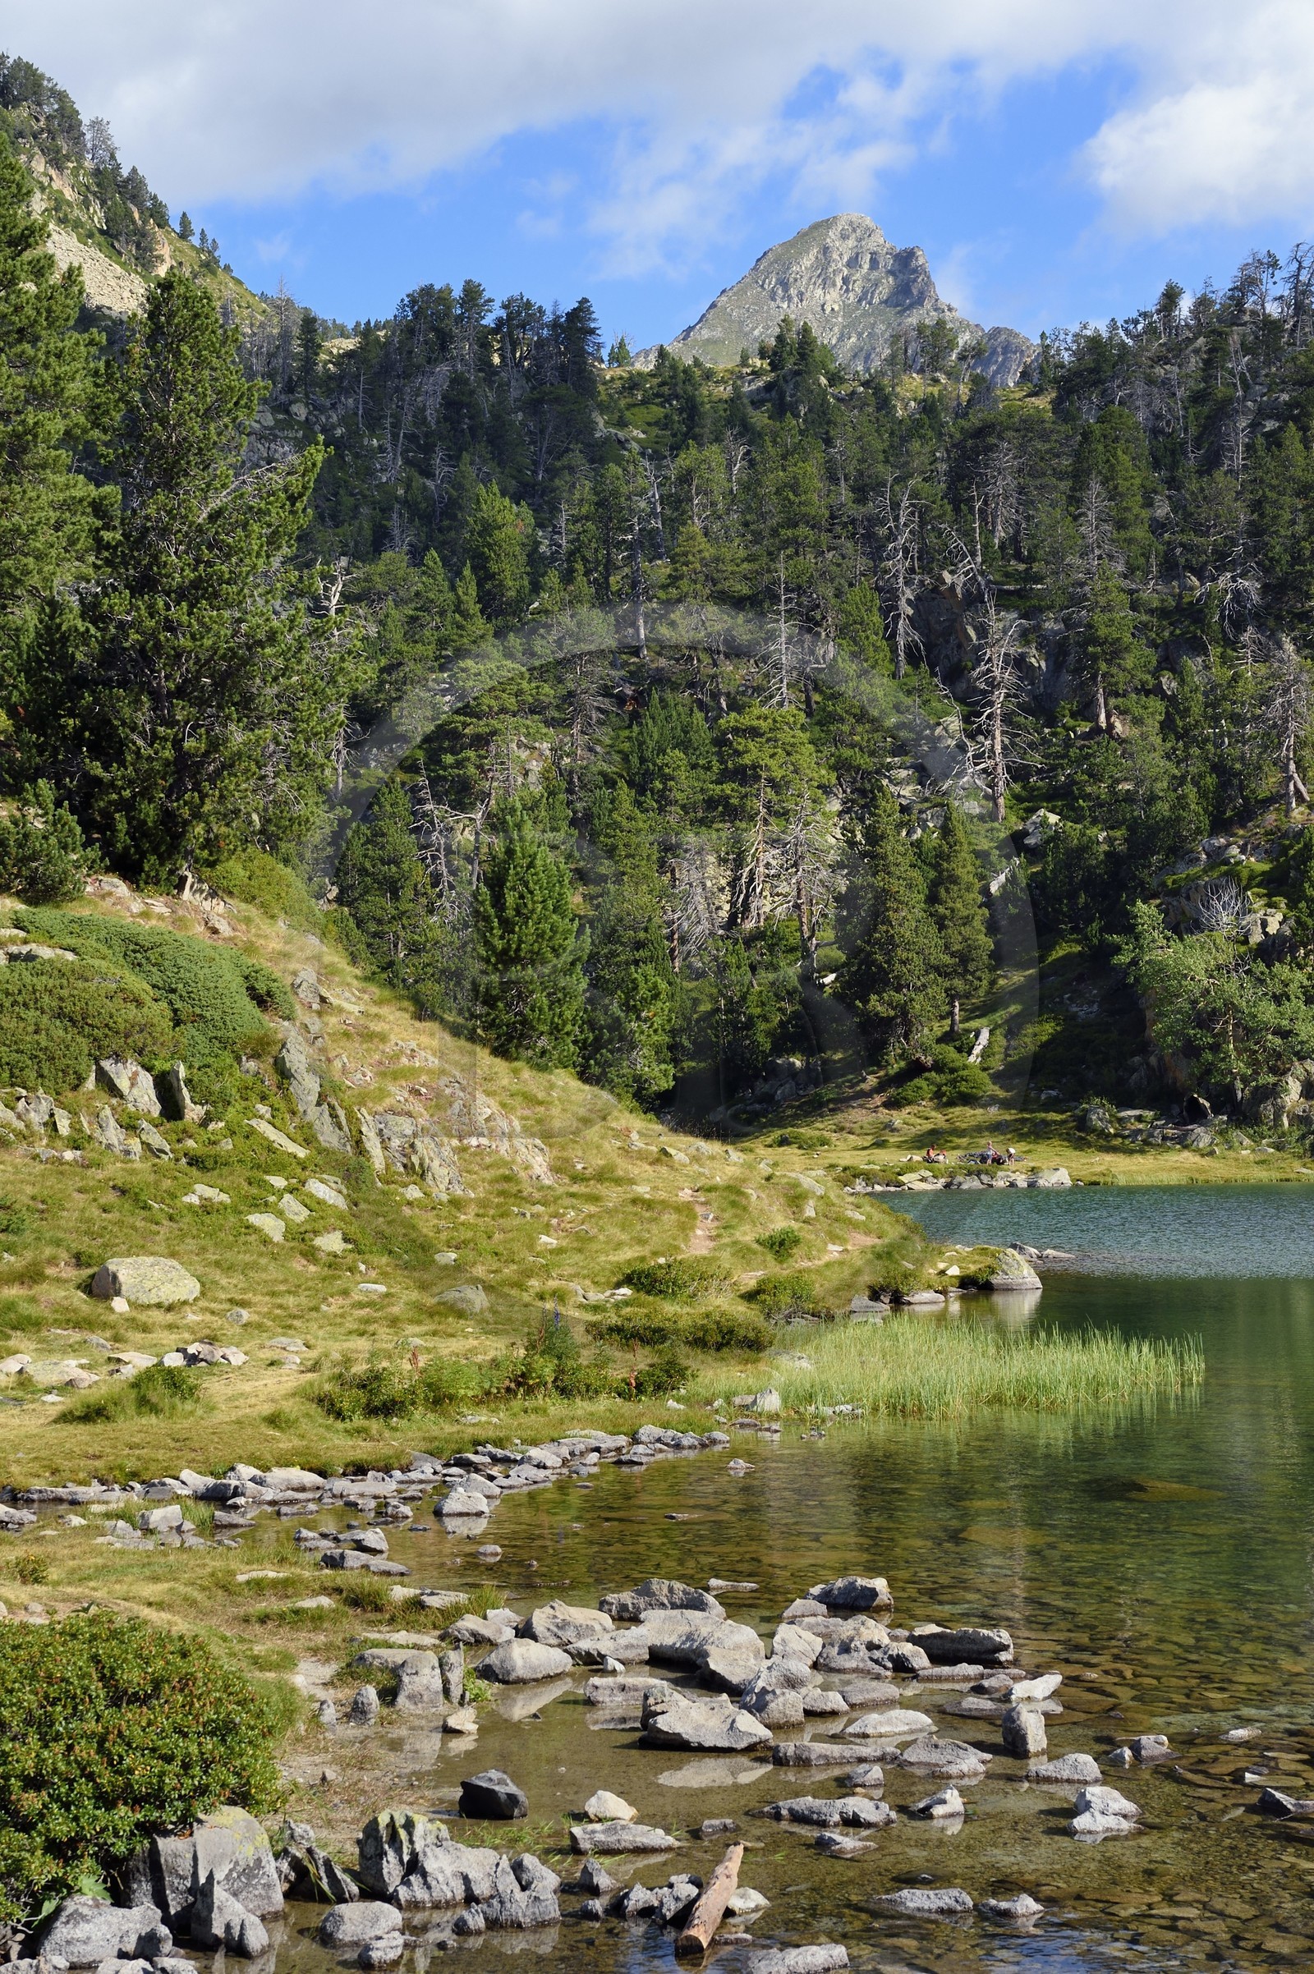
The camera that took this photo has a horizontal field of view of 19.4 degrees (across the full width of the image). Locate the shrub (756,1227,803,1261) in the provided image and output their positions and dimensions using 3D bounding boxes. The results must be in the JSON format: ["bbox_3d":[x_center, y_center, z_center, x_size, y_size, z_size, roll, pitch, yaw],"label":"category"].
[{"bbox_3d":[1.921,4.038,60.500,0.750,0.550,0.650,0,-2,0],"label":"shrub"}]

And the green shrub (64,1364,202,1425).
[{"bbox_3d":[-4.400,3.418,32.200,1.120,0.480,0.850,0,-2,0],"label":"green shrub"}]

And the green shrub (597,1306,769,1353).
[{"bbox_3d":[0.430,5.634,63.000,2.800,0.700,1.600,0,-2,0],"label":"green shrub"}]

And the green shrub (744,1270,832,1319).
[{"bbox_3d":[1.876,4.380,54.600,1.250,0.680,1.000,0,-2,0],"label":"green shrub"}]

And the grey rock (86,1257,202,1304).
[{"bbox_3d":[-5.297,3.049,39.700,1.120,0.480,0.850,0,-2,0],"label":"grey rock"}]

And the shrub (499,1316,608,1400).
[{"bbox_3d":[-1.451,5.260,54.300,1.600,1.170,1.300,0,-2,0],"label":"shrub"}]

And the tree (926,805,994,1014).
[{"bbox_3d":[17.533,-4.194,222.000,4.000,12.800,4.000,0,-2,0],"label":"tree"}]

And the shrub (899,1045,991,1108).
[{"bbox_3d":[15.977,4.900,212.000,5.100,3.400,4.200,0,-2,0],"label":"shrub"}]

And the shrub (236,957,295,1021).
[{"bbox_3d":[-5.104,0.020,50.000,0.780,0.800,0.750,0,-2,0],"label":"shrub"}]

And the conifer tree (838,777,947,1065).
[{"bbox_3d":[13.214,-3.445,217.000,6.100,15.800,5.700,0,-2,0],"label":"conifer tree"}]

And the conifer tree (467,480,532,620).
[{"bbox_3d":[-12.834,-35.137,310.000,5.300,11.400,5.000,0,-2,0],"label":"conifer tree"}]

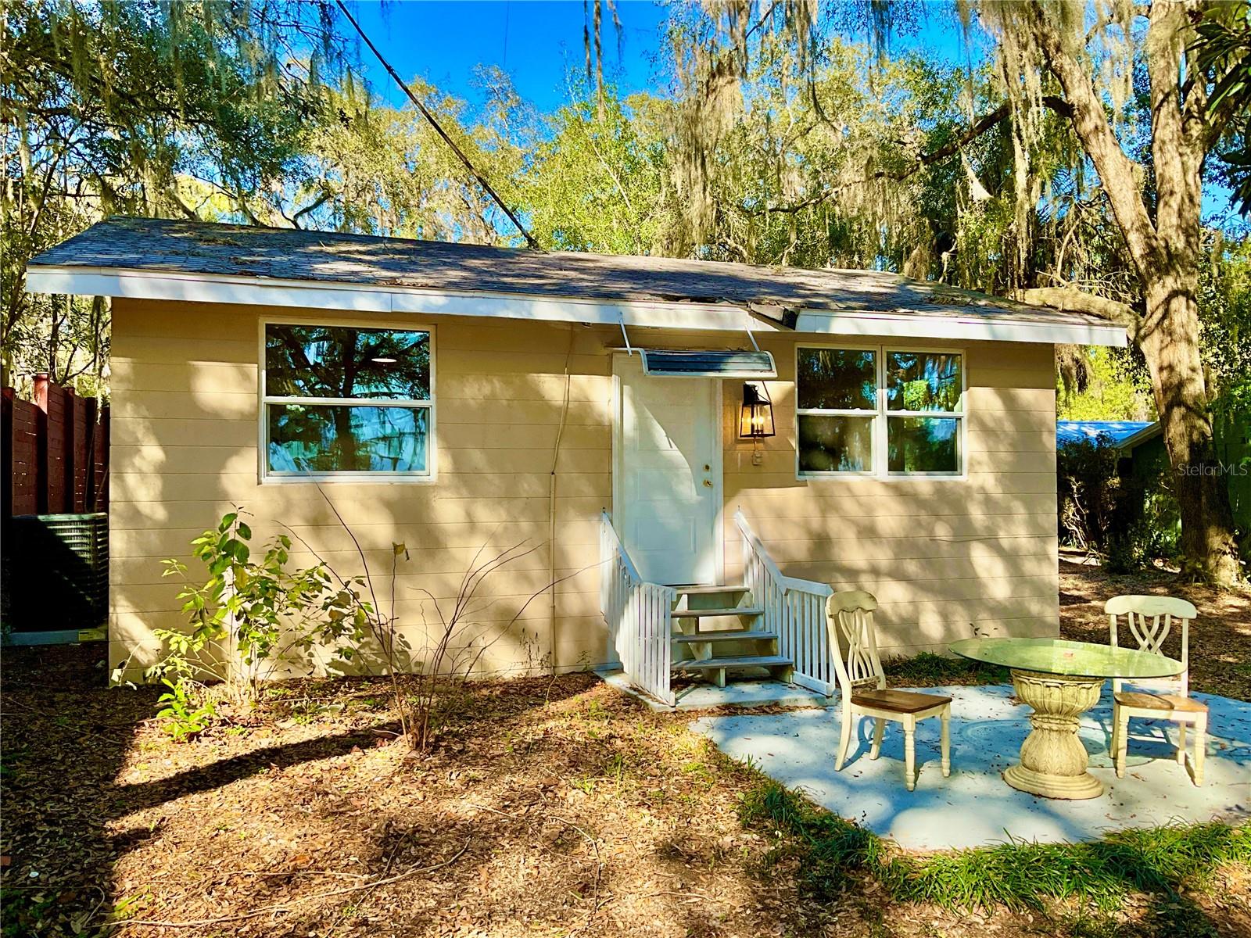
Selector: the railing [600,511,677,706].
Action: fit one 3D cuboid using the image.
[{"bbox_3d":[0.078,1.025,8.190,0.091,1.364,1.586,0,-1,-19],"label":"railing"}]

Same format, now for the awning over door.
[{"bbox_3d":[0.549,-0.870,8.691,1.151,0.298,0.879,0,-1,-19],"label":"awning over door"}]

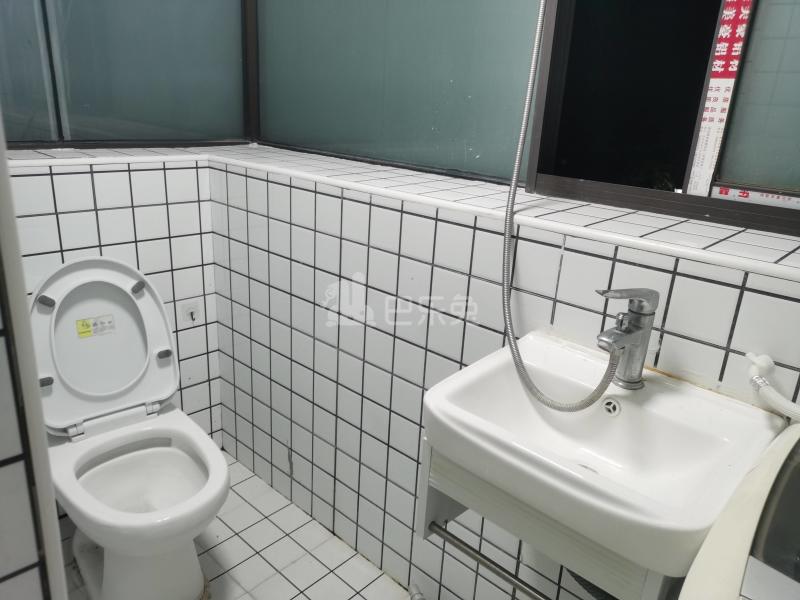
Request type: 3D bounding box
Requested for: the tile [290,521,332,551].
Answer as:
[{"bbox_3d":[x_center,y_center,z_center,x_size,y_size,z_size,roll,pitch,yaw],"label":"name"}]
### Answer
[{"bbox_3d":[-0.260,0.696,1.833,0.099,0.010,0.099,19,25,39],"label":"tile"}]

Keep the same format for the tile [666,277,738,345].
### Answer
[{"bbox_3d":[0.482,0.017,1.000,0.098,0.098,0.010,19,25,39],"label":"tile"}]

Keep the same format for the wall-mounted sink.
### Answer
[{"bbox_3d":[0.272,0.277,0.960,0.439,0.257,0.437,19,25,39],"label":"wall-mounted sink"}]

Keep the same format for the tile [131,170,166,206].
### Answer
[{"bbox_3d":[-0.717,-0.319,1.785,0.097,0.097,0.010,-14,25,-41],"label":"tile"}]

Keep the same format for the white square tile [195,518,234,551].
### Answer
[{"bbox_3d":[-0.542,0.684,1.814,0.097,0.010,0.097,20,27,39],"label":"white square tile"}]

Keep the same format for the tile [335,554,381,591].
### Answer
[{"bbox_3d":[-0.114,0.746,1.701,0.097,0.010,0.097,19,25,39],"label":"tile"}]

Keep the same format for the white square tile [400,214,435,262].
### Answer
[{"bbox_3d":[0.043,-0.137,1.385,0.098,0.098,0.009,19,25,39],"label":"white square tile"}]

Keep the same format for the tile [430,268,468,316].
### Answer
[{"bbox_3d":[0.110,-0.017,1.353,0.097,0.097,0.010,19,25,39],"label":"tile"}]

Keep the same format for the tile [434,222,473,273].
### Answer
[{"bbox_3d":[0.116,-0.111,1.314,0.097,0.097,0.010,19,25,39],"label":"tile"}]

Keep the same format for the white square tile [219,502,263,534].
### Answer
[{"bbox_3d":[-0.477,0.664,1.890,0.099,0.010,0.099,19,25,39],"label":"white square tile"}]

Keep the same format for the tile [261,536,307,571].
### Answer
[{"bbox_3d":[-0.328,0.715,1.757,0.097,0.010,0.097,19,25,39],"label":"tile"}]

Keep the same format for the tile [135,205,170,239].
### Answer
[{"bbox_3d":[-0.727,-0.227,1.823,0.097,0.097,0.010,-14,26,-41],"label":"tile"}]

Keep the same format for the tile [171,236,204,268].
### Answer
[{"bbox_3d":[-0.660,-0.151,1.922,0.097,0.097,0.010,-14,26,-41],"label":"tile"}]

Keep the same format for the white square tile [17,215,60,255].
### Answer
[{"bbox_3d":[-0.943,-0.170,1.624,0.098,0.098,0.009,-14,26,-41],"label":"white square tile"}]

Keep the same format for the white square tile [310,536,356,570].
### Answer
[{"bbox_3d":[-0.185,0.718,1.758,0.098,0.009,0.098,19,25,39],"label":"white square tile"}]

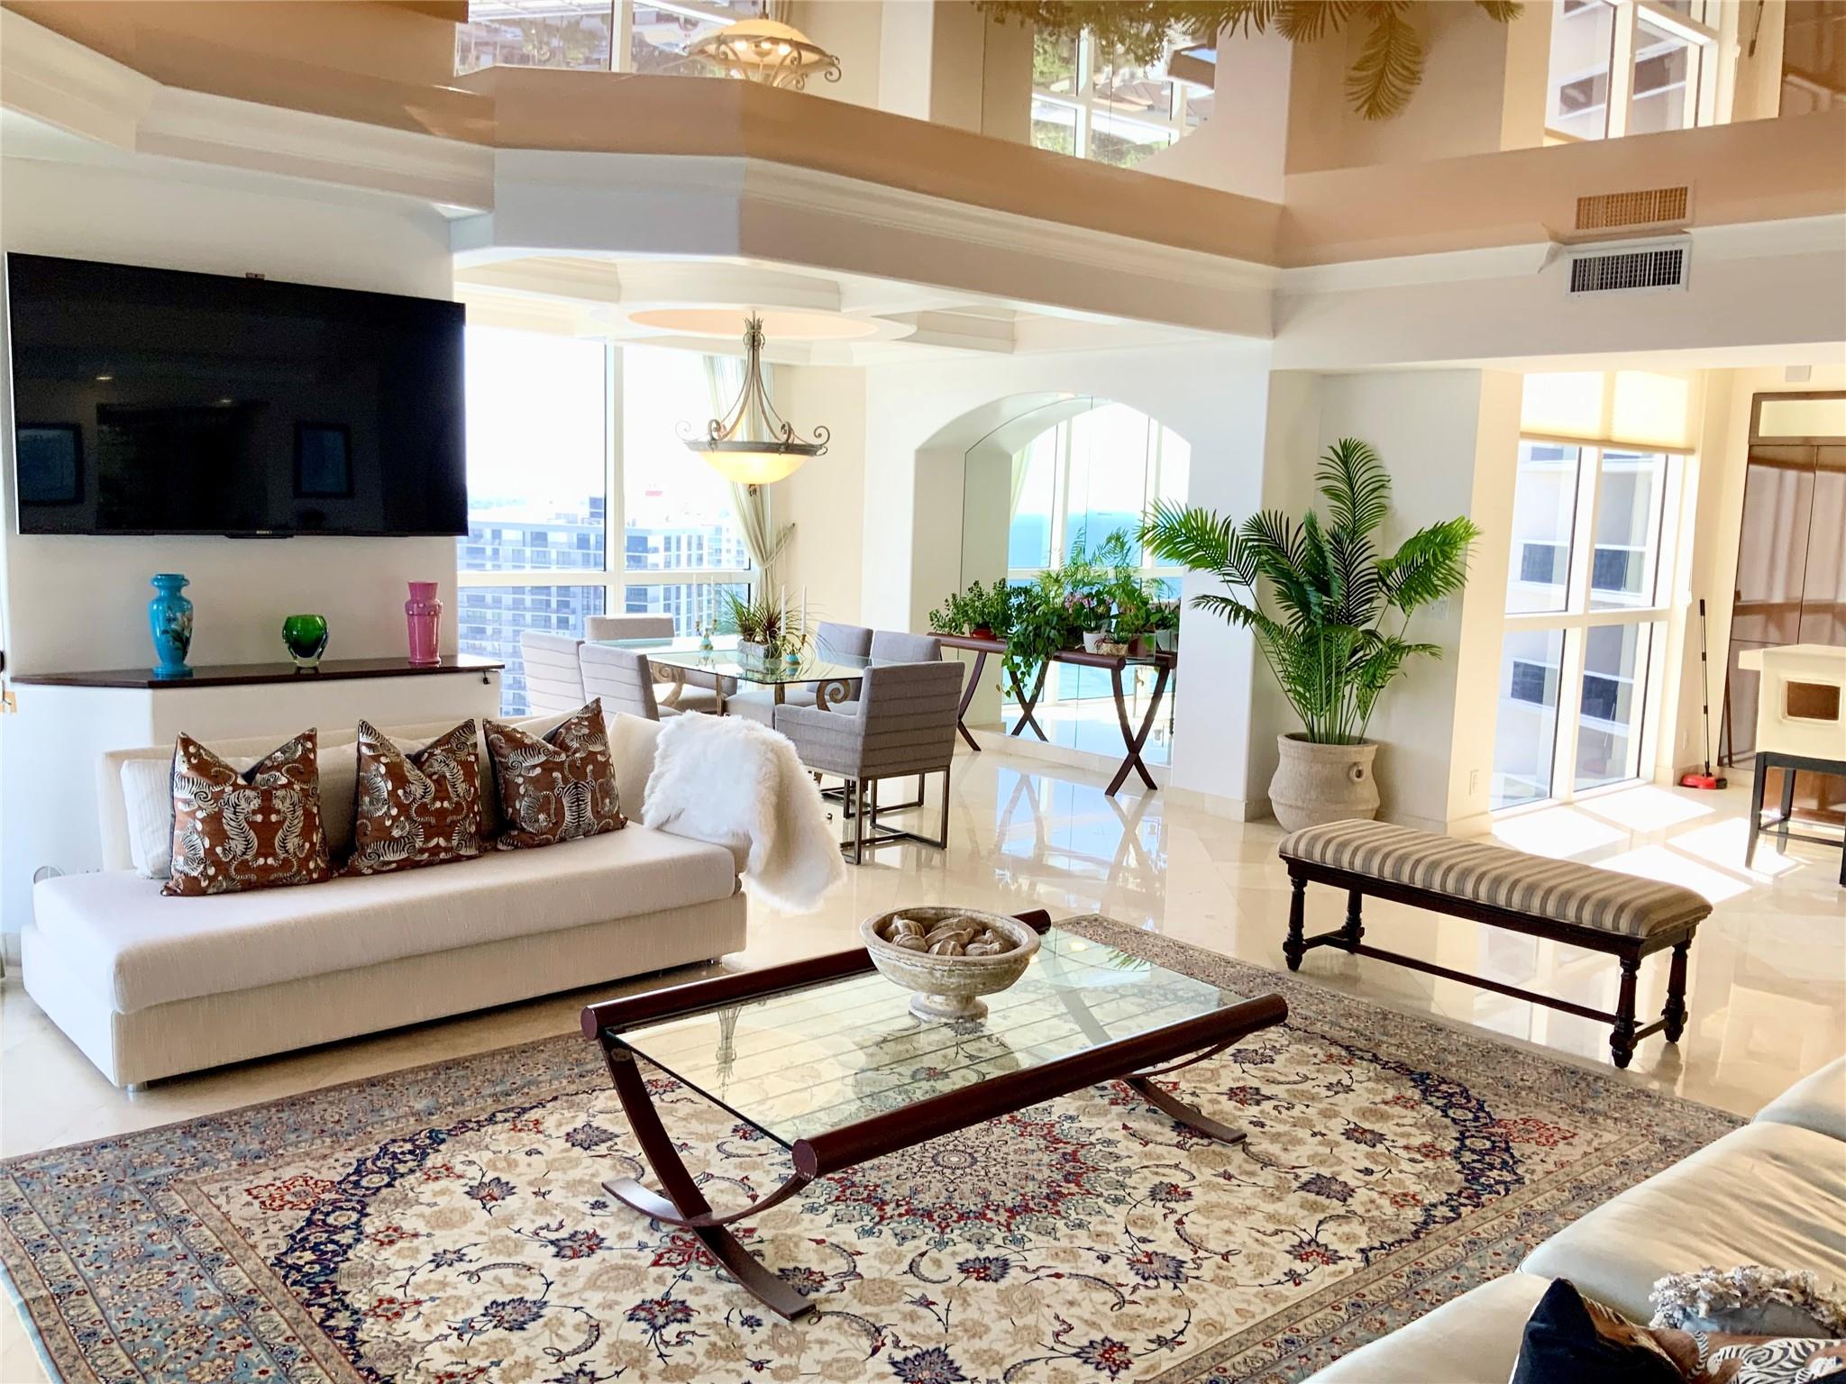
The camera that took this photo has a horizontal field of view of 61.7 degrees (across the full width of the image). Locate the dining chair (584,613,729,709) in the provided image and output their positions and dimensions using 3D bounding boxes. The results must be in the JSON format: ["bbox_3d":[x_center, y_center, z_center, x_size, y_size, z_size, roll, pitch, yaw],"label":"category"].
[{"bbox_3d":[-1.405,0.067,8.176,0.530,0.841,0.663,-5,10,-43],"label":"dining chair"}]

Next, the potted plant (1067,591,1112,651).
[{"bbox_3d":[0.945,-0.380,8.696,0.228,0.320,0.251,-4,9,-40],"label":"potted plant"}]

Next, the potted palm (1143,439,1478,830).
[{"bbox_3d":[1.878,-0.262,7.515,1.539,1.939,1.193,4,7,14],"label":"potted palm"}]

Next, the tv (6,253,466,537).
[{"bbox_3d":[-2.172,-0.926,5.061,1.438,0.823,0.061,-5,10,-43],"label":"tv"}]

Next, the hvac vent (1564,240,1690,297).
[{"bbox_3d":[2.879,-1.740,6.338,0.031,0.207,0.510,-4,9,-40],"label":"hvac vent"}]

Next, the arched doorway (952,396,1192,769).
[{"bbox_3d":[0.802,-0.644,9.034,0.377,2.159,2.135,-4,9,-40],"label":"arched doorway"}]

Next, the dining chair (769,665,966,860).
[{"bbox_3d":[-0.255,0.263,6.885,0.551,0.841,0.653,-5,10,-43],"label":"dining chair"}]

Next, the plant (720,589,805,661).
[{"bbox_3d":[-0.826,-0.351,7.891,0.345,0.353,0.393,-4,9,-40],"label":"plant"}]

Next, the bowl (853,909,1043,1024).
[{"bbox_3d":[0.067,0.669,3.721,0.432,0.196,0.432,2,7,0],"label":"bowl"}]

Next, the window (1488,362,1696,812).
[{"bbox_3d":[3.835,-0.603,8.778,2.025,2.433,0.110,-4,9,-40],"label":"window"}]

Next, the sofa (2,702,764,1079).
[{"bbox_3d":[-1.550,0.529,4.821,2.060,0.734,0.928,-5,10,-43],"label":"sofa"}]

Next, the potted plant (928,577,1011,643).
[{"bbox_3d":[0.317,-0.489,9.203,0.367,0.357,0.408,-5,10,-43],"label":"potted plant"}]

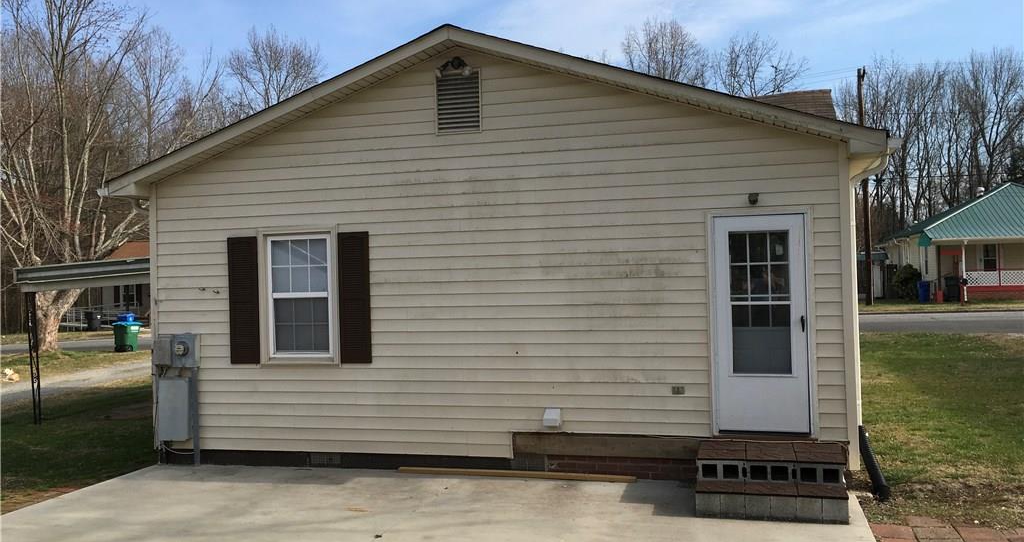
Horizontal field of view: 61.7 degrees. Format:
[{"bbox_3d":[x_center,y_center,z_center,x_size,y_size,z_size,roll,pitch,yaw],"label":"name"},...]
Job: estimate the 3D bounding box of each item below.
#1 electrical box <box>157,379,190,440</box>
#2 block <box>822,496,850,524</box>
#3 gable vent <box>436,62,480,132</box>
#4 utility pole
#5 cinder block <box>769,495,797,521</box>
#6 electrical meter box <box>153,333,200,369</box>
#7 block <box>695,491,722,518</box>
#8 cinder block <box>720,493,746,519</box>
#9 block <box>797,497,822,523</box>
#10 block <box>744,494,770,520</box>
[{"bbox_3d":[-3.703,1.539,9.486,0.365,0.665,0.130,-2,0,15],"label":"electrical box"},{"bbox_3d":[2.714,1.981,7.252,0.200,0.195,0.395,-2,0,15],"label":"block"},{"bbox_3d":[-0.554,-1.744,8.817,0.490,0.680,0.060,-2,-1,15],"label":"gable vent"},{"bbox_3d":[16.854,-4.003,41.000,0.300,11.309,0.300,-2,0,15],"label":"utility pole"},{"bbox_3d":[2.318,1.991,7.355,0.200,0.195,0.395,-2,0,15],"label":"cinder block"},{"bbox_3d":[-3.749,0.887,9.559,0.510,0.385,0.190,-2,-1,15],"label":"electrical meter box"},{"bbox_3d":[1.726,2.006,7.510,0.200,0.195,0.395,-2,0,15],"label":"block"},{"bbox_3d":[1.892,1.972,7.341,0.197,0.197,0.390,-2,-1,15],"label":"cinder block"},{"bbox_3d":[2.479,1.957,7.188,0.197,0.197,0.390,-2,-1,15],"label":"block"},{"bbox_3d":[2.086,1.967,7.291,0.197,0.197,0.390,-2,-1,15],"label":"block"}]

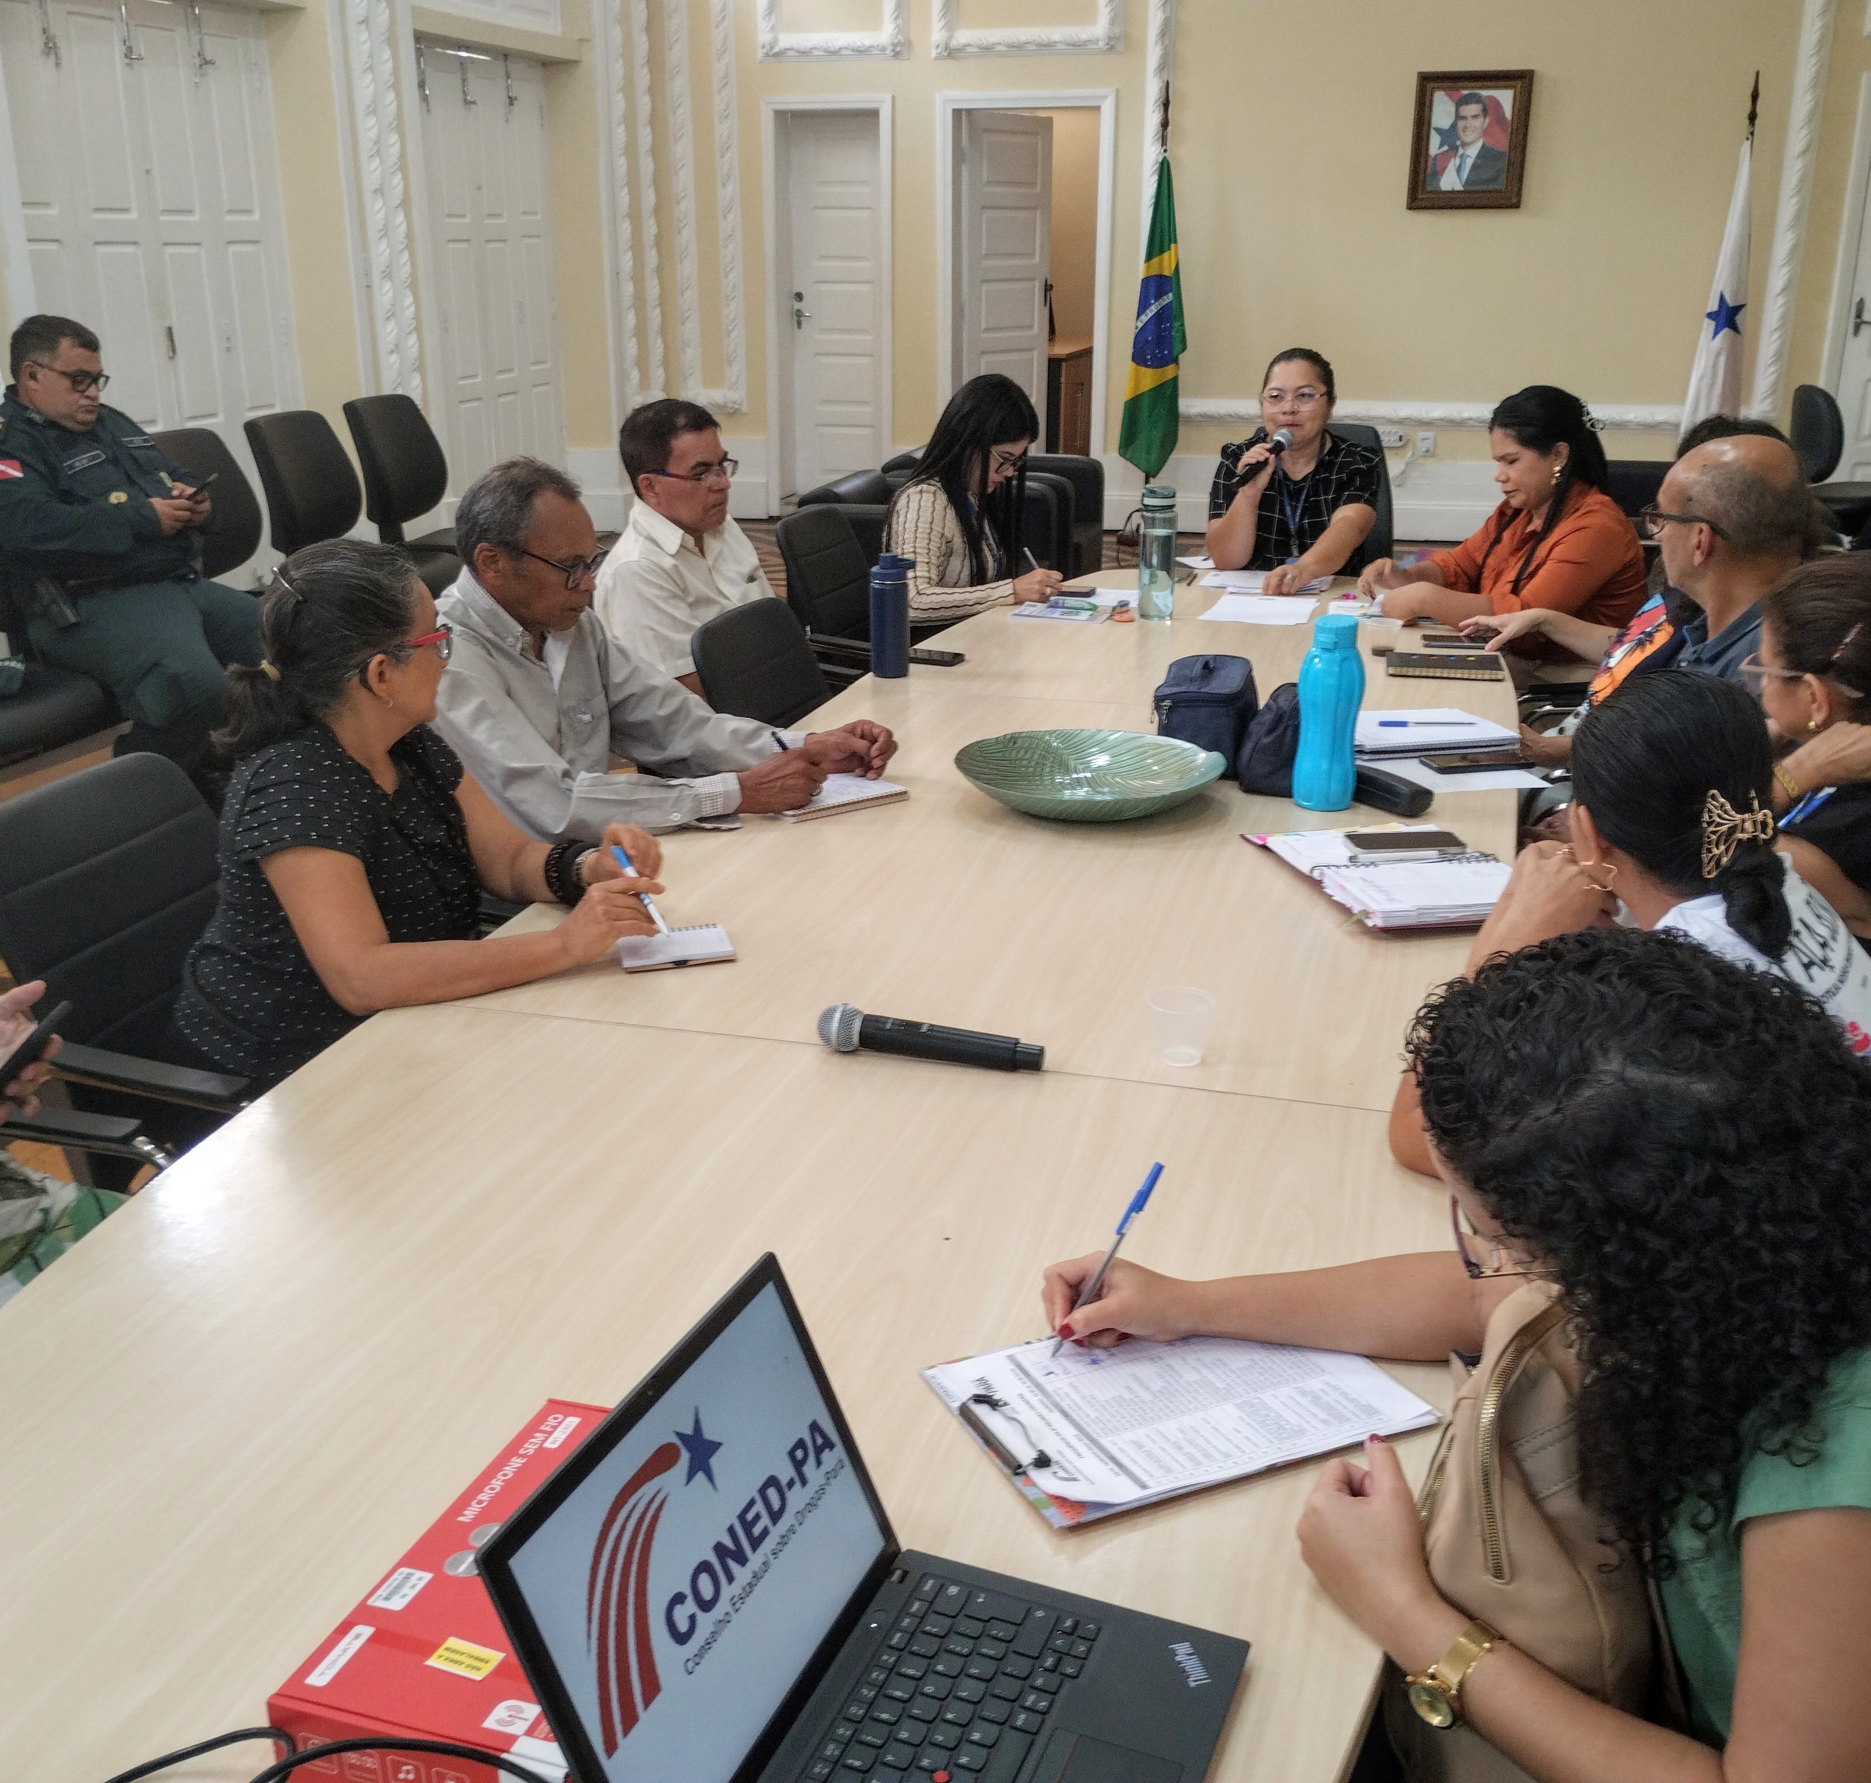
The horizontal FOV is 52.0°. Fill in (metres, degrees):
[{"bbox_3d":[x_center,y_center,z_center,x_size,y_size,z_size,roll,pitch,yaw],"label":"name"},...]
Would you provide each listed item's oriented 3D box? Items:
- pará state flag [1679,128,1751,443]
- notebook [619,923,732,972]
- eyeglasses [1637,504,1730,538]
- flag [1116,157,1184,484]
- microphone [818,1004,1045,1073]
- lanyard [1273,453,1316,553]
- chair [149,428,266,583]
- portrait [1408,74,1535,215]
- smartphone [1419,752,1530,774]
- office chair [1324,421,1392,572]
[{"bbox_3d":[3.783,-2.781,9.249,0.320,1.623,0.230,4,19,11],"label":"pará state flag"},{"bbox_3d":[-0.305,0.068,2.245,0.128,0.010,0.112,-5,19,-15],"label":"notebook"},{"bbox_3d":[1.253,-0.610,3.122,0.145,0.050,0.145,-17,26,-41],"label":"eyeglasses"},{"bbox_3d":[1.103,-2.909,9.787,0.350,1.593,0.230,4,19,11],"label":"flag"},{"bbox_3d":[-0.006,0.155,1.979,0.237,0.051,0.051,6,20,16],"label":"microphone"},{"bbox_3d":[0.957,-1.027,5.110,0.115,0.265,0.090,4,19,12],"label":"lanyard"},{"bbox_3d":[-2.000,-0.866,5.817,0.620,0.970,0.500,4,20,12],"label":"chair"},{"bbox_3d":[2.728,-3.828,9.789,0.570,0.660,0.045,5,19,15],"label":"portrait"},{"bbox_3d":[0.871,-0.206,3.079,0.162,0.010,0.077,-4,20,-12],"label":"smartphone"},{"bbox_3d":[1.028,-0.715,5.266,0.600,1.060,0.640,5,19,15],"label":"office chair"}]

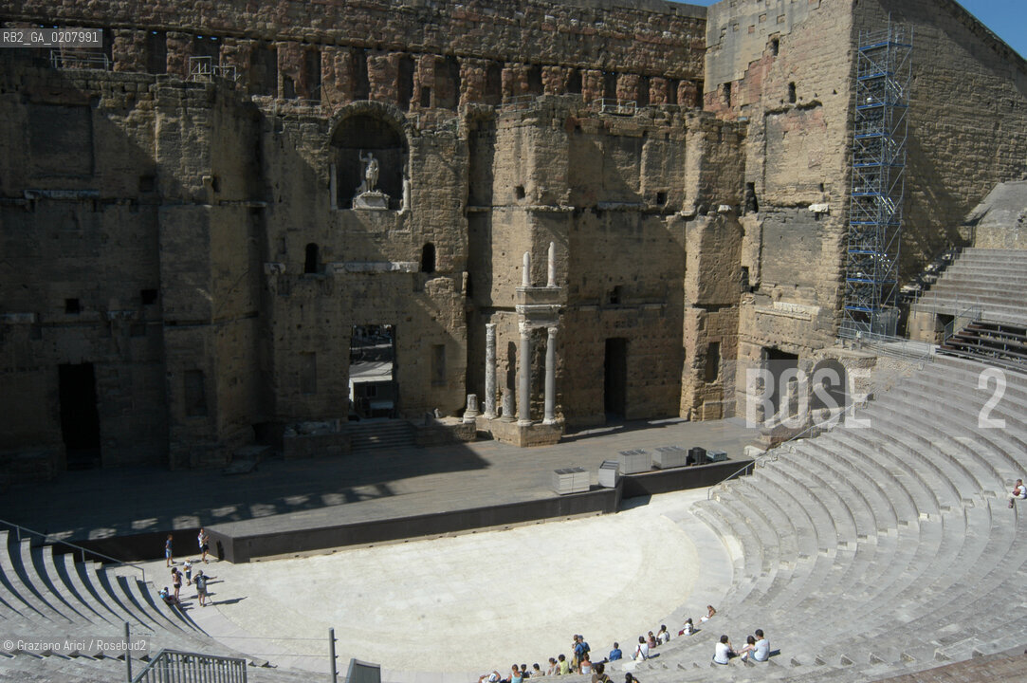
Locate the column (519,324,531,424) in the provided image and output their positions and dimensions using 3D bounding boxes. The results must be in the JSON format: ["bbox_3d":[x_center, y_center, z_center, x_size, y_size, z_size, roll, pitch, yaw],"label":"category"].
[{"bbox_3d":[0.837,2.357,56.624,1.005,7.827,1.005,0,8,0],"label":"column"}]

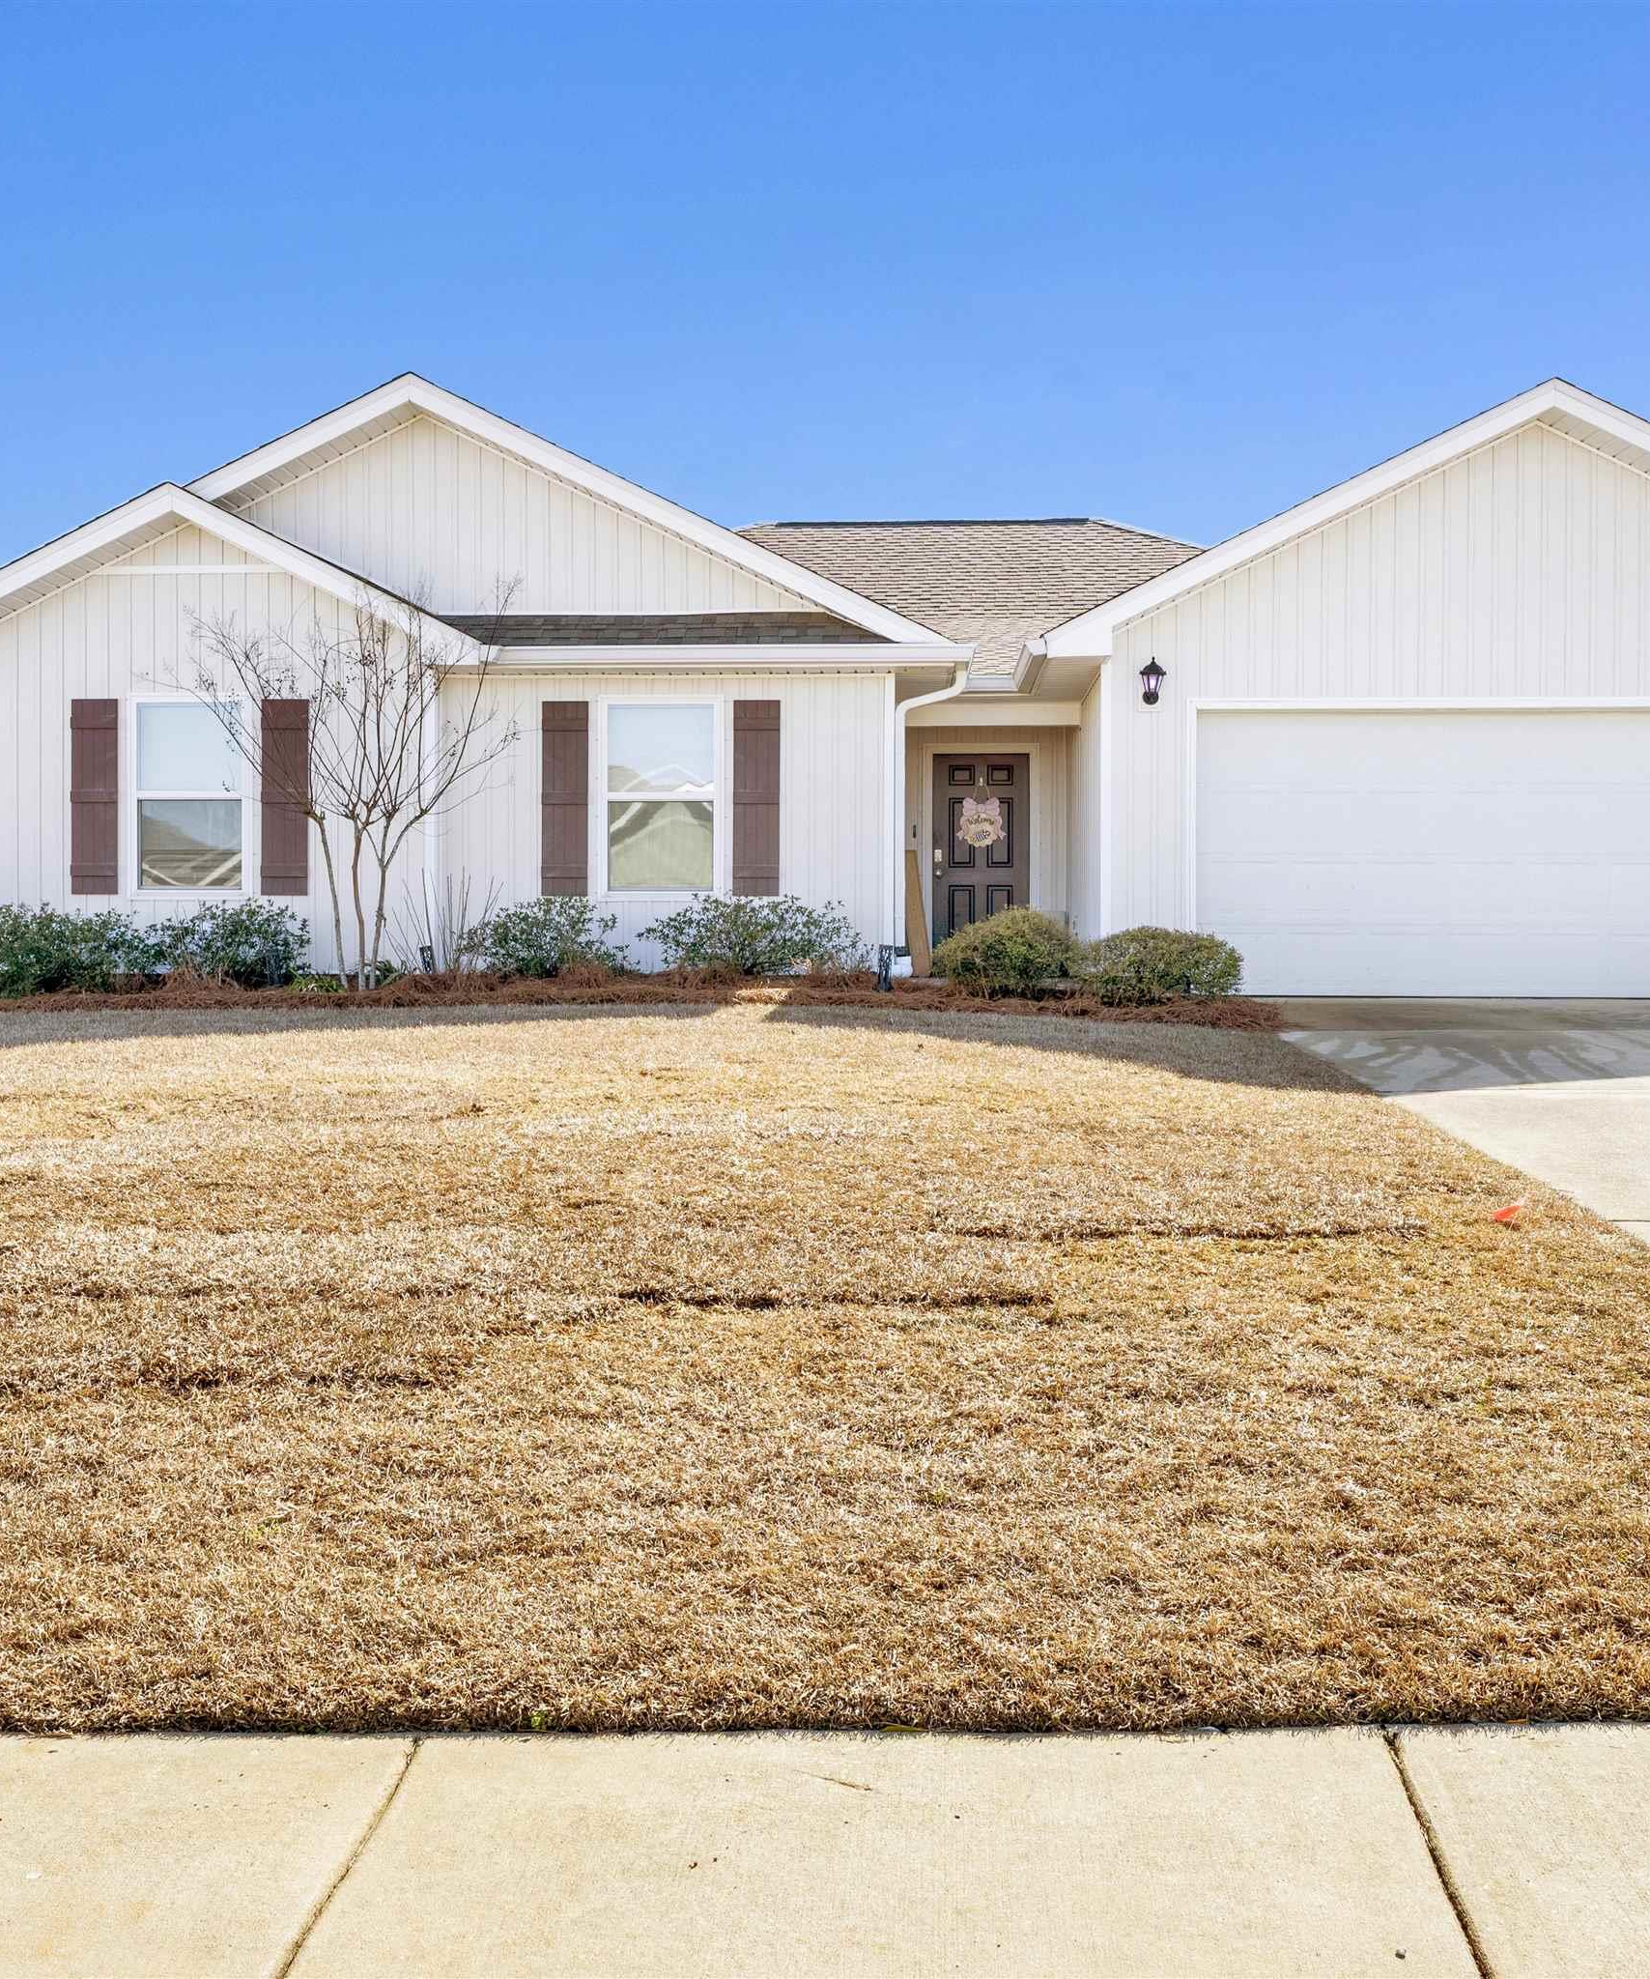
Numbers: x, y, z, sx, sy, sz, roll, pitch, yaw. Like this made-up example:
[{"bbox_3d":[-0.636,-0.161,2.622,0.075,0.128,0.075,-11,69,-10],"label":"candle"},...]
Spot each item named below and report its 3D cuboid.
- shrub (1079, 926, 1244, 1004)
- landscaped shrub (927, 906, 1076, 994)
[{"bbox_3d":[2.320,-0.168,13.650,1.123,0.522,1.000,0,1,-1],"label":"shrub"},{"bbox_3d":[1.277,-0.282,14.150,1.034,0.624,0.980,0,1,-1],"label":"landscaped shrub"}]

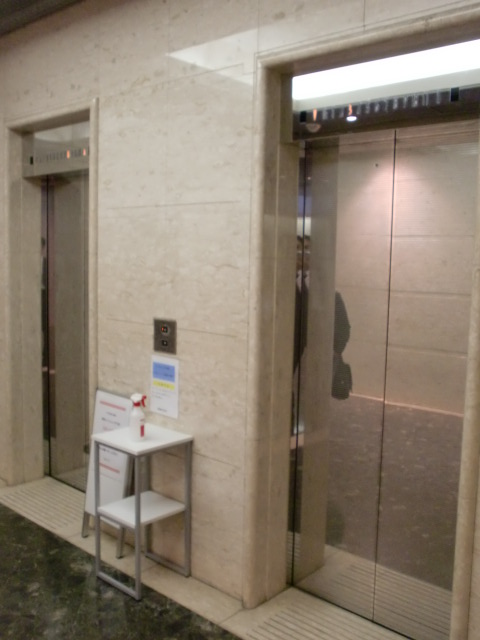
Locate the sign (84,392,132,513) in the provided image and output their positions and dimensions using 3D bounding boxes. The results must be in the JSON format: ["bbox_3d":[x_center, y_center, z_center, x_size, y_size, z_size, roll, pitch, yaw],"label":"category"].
[{"bbox_3d":[-0.707,0.757,3.451,0.334,0.690,0.030,6,2,43],"label":"sign"}]

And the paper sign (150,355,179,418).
[{"bbox_3d":[-0.388,0.341,3.212,0.208,0.297,0.010,6,8,41],"label":"paper sign"}]

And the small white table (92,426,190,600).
[{"bbox_3d":[-0.482,0.930,3.115,0.360,0.719,0.345,6,8,42],"label":"small white table"}]

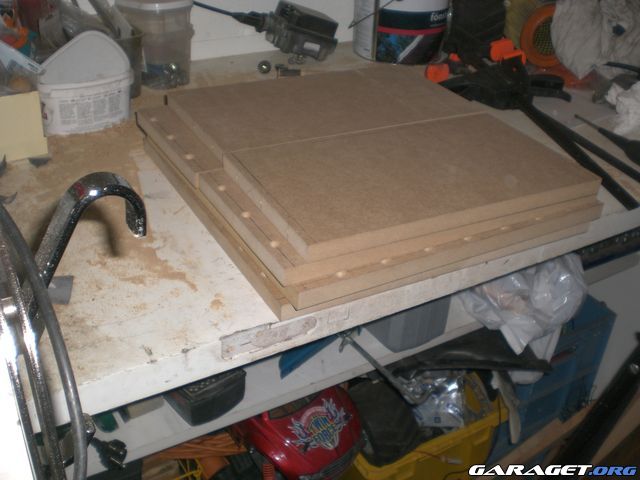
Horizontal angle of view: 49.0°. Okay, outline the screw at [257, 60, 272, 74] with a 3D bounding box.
[{"bbox_3d":[-0.095,-0.295,1.201,0.024,0.024,0.024,-13,36,-26],"label":"screw"}]

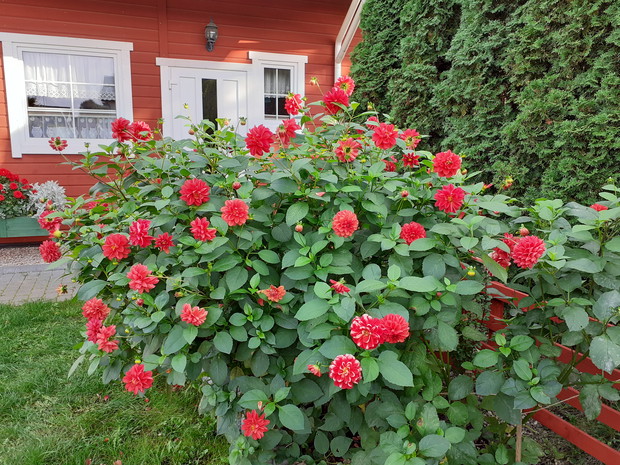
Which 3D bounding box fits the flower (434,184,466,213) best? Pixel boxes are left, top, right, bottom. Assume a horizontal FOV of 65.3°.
[{"bbox_3d":[0.492,-0.119,1.700,0.107,0.105,0.058,3,-1,16],"label":"flower"}]

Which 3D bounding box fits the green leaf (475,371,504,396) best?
[{"bbox_3d":[0.641,0.540,1.728,0.123,0.021,0.091,-38,58,-24],"label":"green leaf"}]

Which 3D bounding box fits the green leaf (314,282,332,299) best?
[{"bbox_3d":[0.042,0.190,1.570,0.062,0.018,0.070,-29,58,-20],"label":"green leaf"}]

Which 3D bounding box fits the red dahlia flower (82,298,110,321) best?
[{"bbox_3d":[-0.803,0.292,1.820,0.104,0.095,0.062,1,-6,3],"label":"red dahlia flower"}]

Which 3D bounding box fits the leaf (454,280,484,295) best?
[{"bbox_3d":[0.534,0.184,1.620,0.098,0.017,0.059,-3,45,6],"label":"leaf"}]

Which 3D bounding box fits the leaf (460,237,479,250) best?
[{"bbox_3d":[0.567,0.039,1.720,0.063,0.015,0.080,0,41,0],"label":"leaf"}]

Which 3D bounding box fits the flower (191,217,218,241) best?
[{"bbox_3d":[-0.390,-0.015,1.770,0.095,0.088,0.065,6,11,28],"label":"flower"}]

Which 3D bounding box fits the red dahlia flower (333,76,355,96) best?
[{"bbox_3d":[0.139,-0.586,1.922,0.082,0.086,0.048,1,12,3],"label":"red dahlia flower"}]

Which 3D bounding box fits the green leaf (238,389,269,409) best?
[{"bbox_3d":[-0.189,0.549,1.600,0.112,0.020,0.070,-4,52,4],"label":"green leaf"}]

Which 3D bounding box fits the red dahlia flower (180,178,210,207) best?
[{"bbox_3d":[-0.407,-0.142,1.720,0.105,0.102,0.060,1,9,5],"label":"red dahlia flower"}]

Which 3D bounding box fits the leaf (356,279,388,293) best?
[{"bbox_3d":[0.214,0.184,1.680,0.104,0.022,0.060,-6,37,-9],"label":"leaf"}]

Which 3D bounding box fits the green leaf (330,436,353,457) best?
[{"bbox_3d":[0.114,0.774,1.750,0.085,0.070,0.020,0,-30,0],"label":"green leaf"}]

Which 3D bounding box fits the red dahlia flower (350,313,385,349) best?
[{"bbox_3d":[0.184,0.321,1.550,0.109,0.114,0.062,2,-11,7],"label":"red dahlia flower"}]

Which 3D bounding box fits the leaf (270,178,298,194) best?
[{"bbox_3d":[-0.095,-0.171,1.800,0.105,0.015,0.066,-3,41,-3],"label":"leaf"}]

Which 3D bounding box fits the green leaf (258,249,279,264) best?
[{"bbox_3d":[-0.146,0.084,1.700,0.088,0.020,0.050,23,48,18],"label":"green leaf"}]

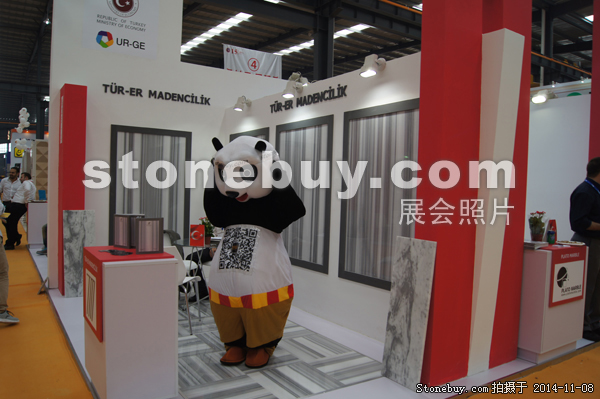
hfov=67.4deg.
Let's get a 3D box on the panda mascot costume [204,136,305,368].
[{"bbox_3d":[-0.377,0.388,3.680,0.770,1.780,0.620,2,2,25],"label":"panda mascot costume"}]

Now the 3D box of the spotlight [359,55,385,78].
[{"bbox_3d":[0.659,-1.170,3.986,0.240,0.205,0.140,0,2,-34],"label":"spotlight"}]

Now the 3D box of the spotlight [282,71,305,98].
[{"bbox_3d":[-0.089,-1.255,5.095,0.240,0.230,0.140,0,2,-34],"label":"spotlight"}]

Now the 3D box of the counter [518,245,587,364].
[{"bbox_3d":[2.107,0.874,3.969,0.710,0.950,0.470,0,2,-34],"label":"counter"}]

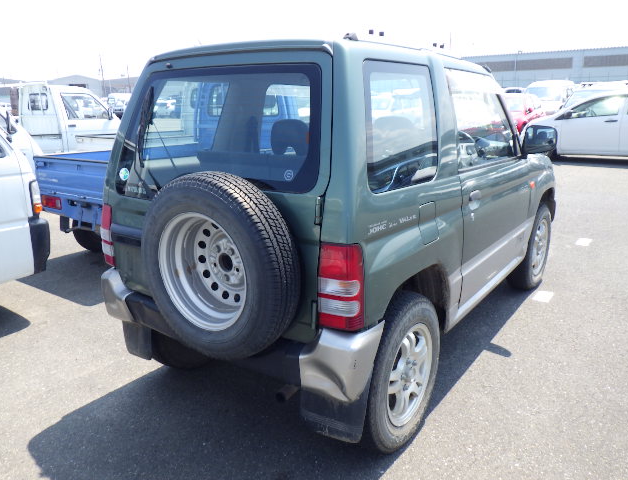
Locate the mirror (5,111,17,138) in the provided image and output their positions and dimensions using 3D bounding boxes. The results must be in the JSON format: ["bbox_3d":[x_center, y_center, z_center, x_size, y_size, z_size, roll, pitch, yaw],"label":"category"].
[{"bbox_3d":[-2.929,-1.133,5.026,0.160,0.220,0.100,10,19,34],"label":"mirror"}]

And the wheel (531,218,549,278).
[{"bbox_3d":[1.600,0.043,3.836,0.150,0.420,0.420,10,19,34],"label":"wheel"}]

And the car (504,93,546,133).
[{"bbox_3d":[5.765,-3.627,15.500,1.620,1.500,3.650,10,19,34],"label":"car"}]

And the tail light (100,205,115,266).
[{"bbox_3d":[-0.898,-0.032,2.277,0.145,0.285,0.090,10,19,34],"label":"tail light"}]

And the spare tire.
[{"bbox_3d":[-0.338,0.093,1.821,0.655,0.655,0.180,10,19,34],"label":"spare tire"}]

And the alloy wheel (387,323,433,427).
[{"bbox_3d":[0.335,0.525,2.102,0.150,0.420,0.420,10,19,34],"label":"alloy wheel"}]

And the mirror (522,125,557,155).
[{"bbox_3d":[1.296,-0.570,2.949,0.180,0.165,0.100,10,19,34],"label":"mirror"}]

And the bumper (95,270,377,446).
[{"bbox_3d":[-0.396,0.403,2.054,1.370,0.430,0.270,10,19,34],"label":"bumper"}]

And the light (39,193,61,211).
[{"bbox_3d":[-2.106,-0.306,4.208,0.300,0.120,0.070,10,19,34],"label":"light"}]

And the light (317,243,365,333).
[{"bbox_3d":[0.085,0.148,1.612,0.145,0.285,0.090,10,19,34],"label":"light"}]

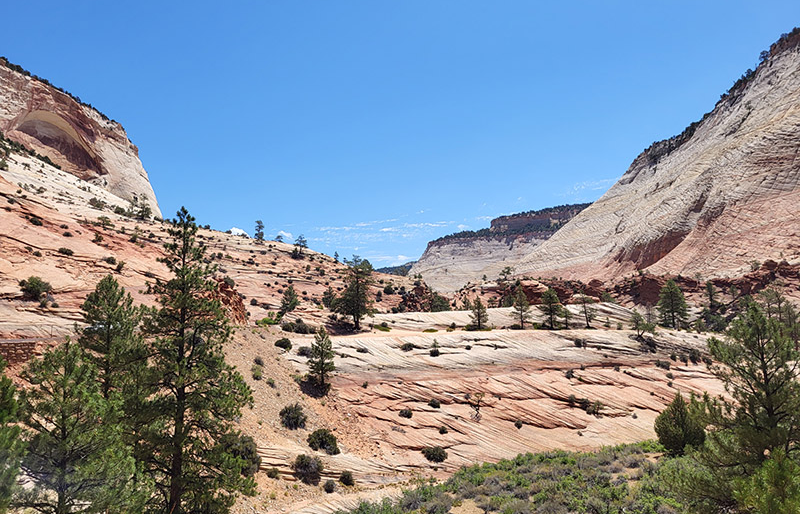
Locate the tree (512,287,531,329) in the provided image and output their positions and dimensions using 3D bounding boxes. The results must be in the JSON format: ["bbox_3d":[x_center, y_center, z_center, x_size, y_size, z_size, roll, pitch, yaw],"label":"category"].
[{"bbox_3d":[19.210,8.020,95.000,3.160,6.880,3.000,0,-2,0],"label":"tree"}]

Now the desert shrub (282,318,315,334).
[{"bbox_3d":[-13.750,9.380,82.000,4.710,2.120,2.820,0,-2,0],"label":"desert shrub"}]

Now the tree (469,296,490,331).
[{"bbox_3d":[14.630,10.520,112.000,3.650,6.680,3.540,0,-5,0],"label":"tree"}]

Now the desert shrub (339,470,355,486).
[{"bbox_3d":[-4.430,18.390,50.000,1.290,1.240,1.230,0,-2,0],"label":"desert shrub"}]

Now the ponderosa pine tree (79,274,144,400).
[{"bbox_3d":[-18.240,5.460,38.000,4.090,8.590,3.970,0,-5,0],"label":"ponderosa pine tree"}]

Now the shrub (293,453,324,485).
[{"bbox_3d":[-7.740,18.080,51.000,2.500,2.450,2.380,0,-2,0],"label":"shrub"}]

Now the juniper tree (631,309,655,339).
[{"bbox_3d":[35.150,9.590,87.000,3.690,4.130,3.140,0,-2,0],"label":"juniper tree"}]

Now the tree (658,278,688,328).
[{"bbox_3d":[44.600,7.750,98.000,5.220,8.150,4.960,0,-2,0],"label":"tree"}]

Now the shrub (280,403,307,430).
[{"bbox_3d":[-10.630,15.980,60.000,2.700,2.410,2.560,0,-2,0],"label":"shrub"}]

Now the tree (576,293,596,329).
[{"bbox_3d":[29.330,8.330,94.000,3.130,5.870,2.820,0,-2,0],"label":"tree"}]

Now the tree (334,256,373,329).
[{"bbox_3d":[-7.750,5.760,98.000,6.390,12.050,6.200,0,-5,0],"label":"tree"}]

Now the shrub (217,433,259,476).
[{"bbox_3d":[-12.990,16.210,49.000,3.470,3.220,3.120,0,-2,0],"label":"shrub"}]

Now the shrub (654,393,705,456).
[{"bbox_3d":[20.000,11.900,43.000,3.510,4.480,3.400,0,-5,0],"label":"shrub"}]

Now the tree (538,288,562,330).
[{"bbox_3d":[28.050,9.590,112.000,4.380,7.800,4.250,0,-5,0],"label":"tree"}]

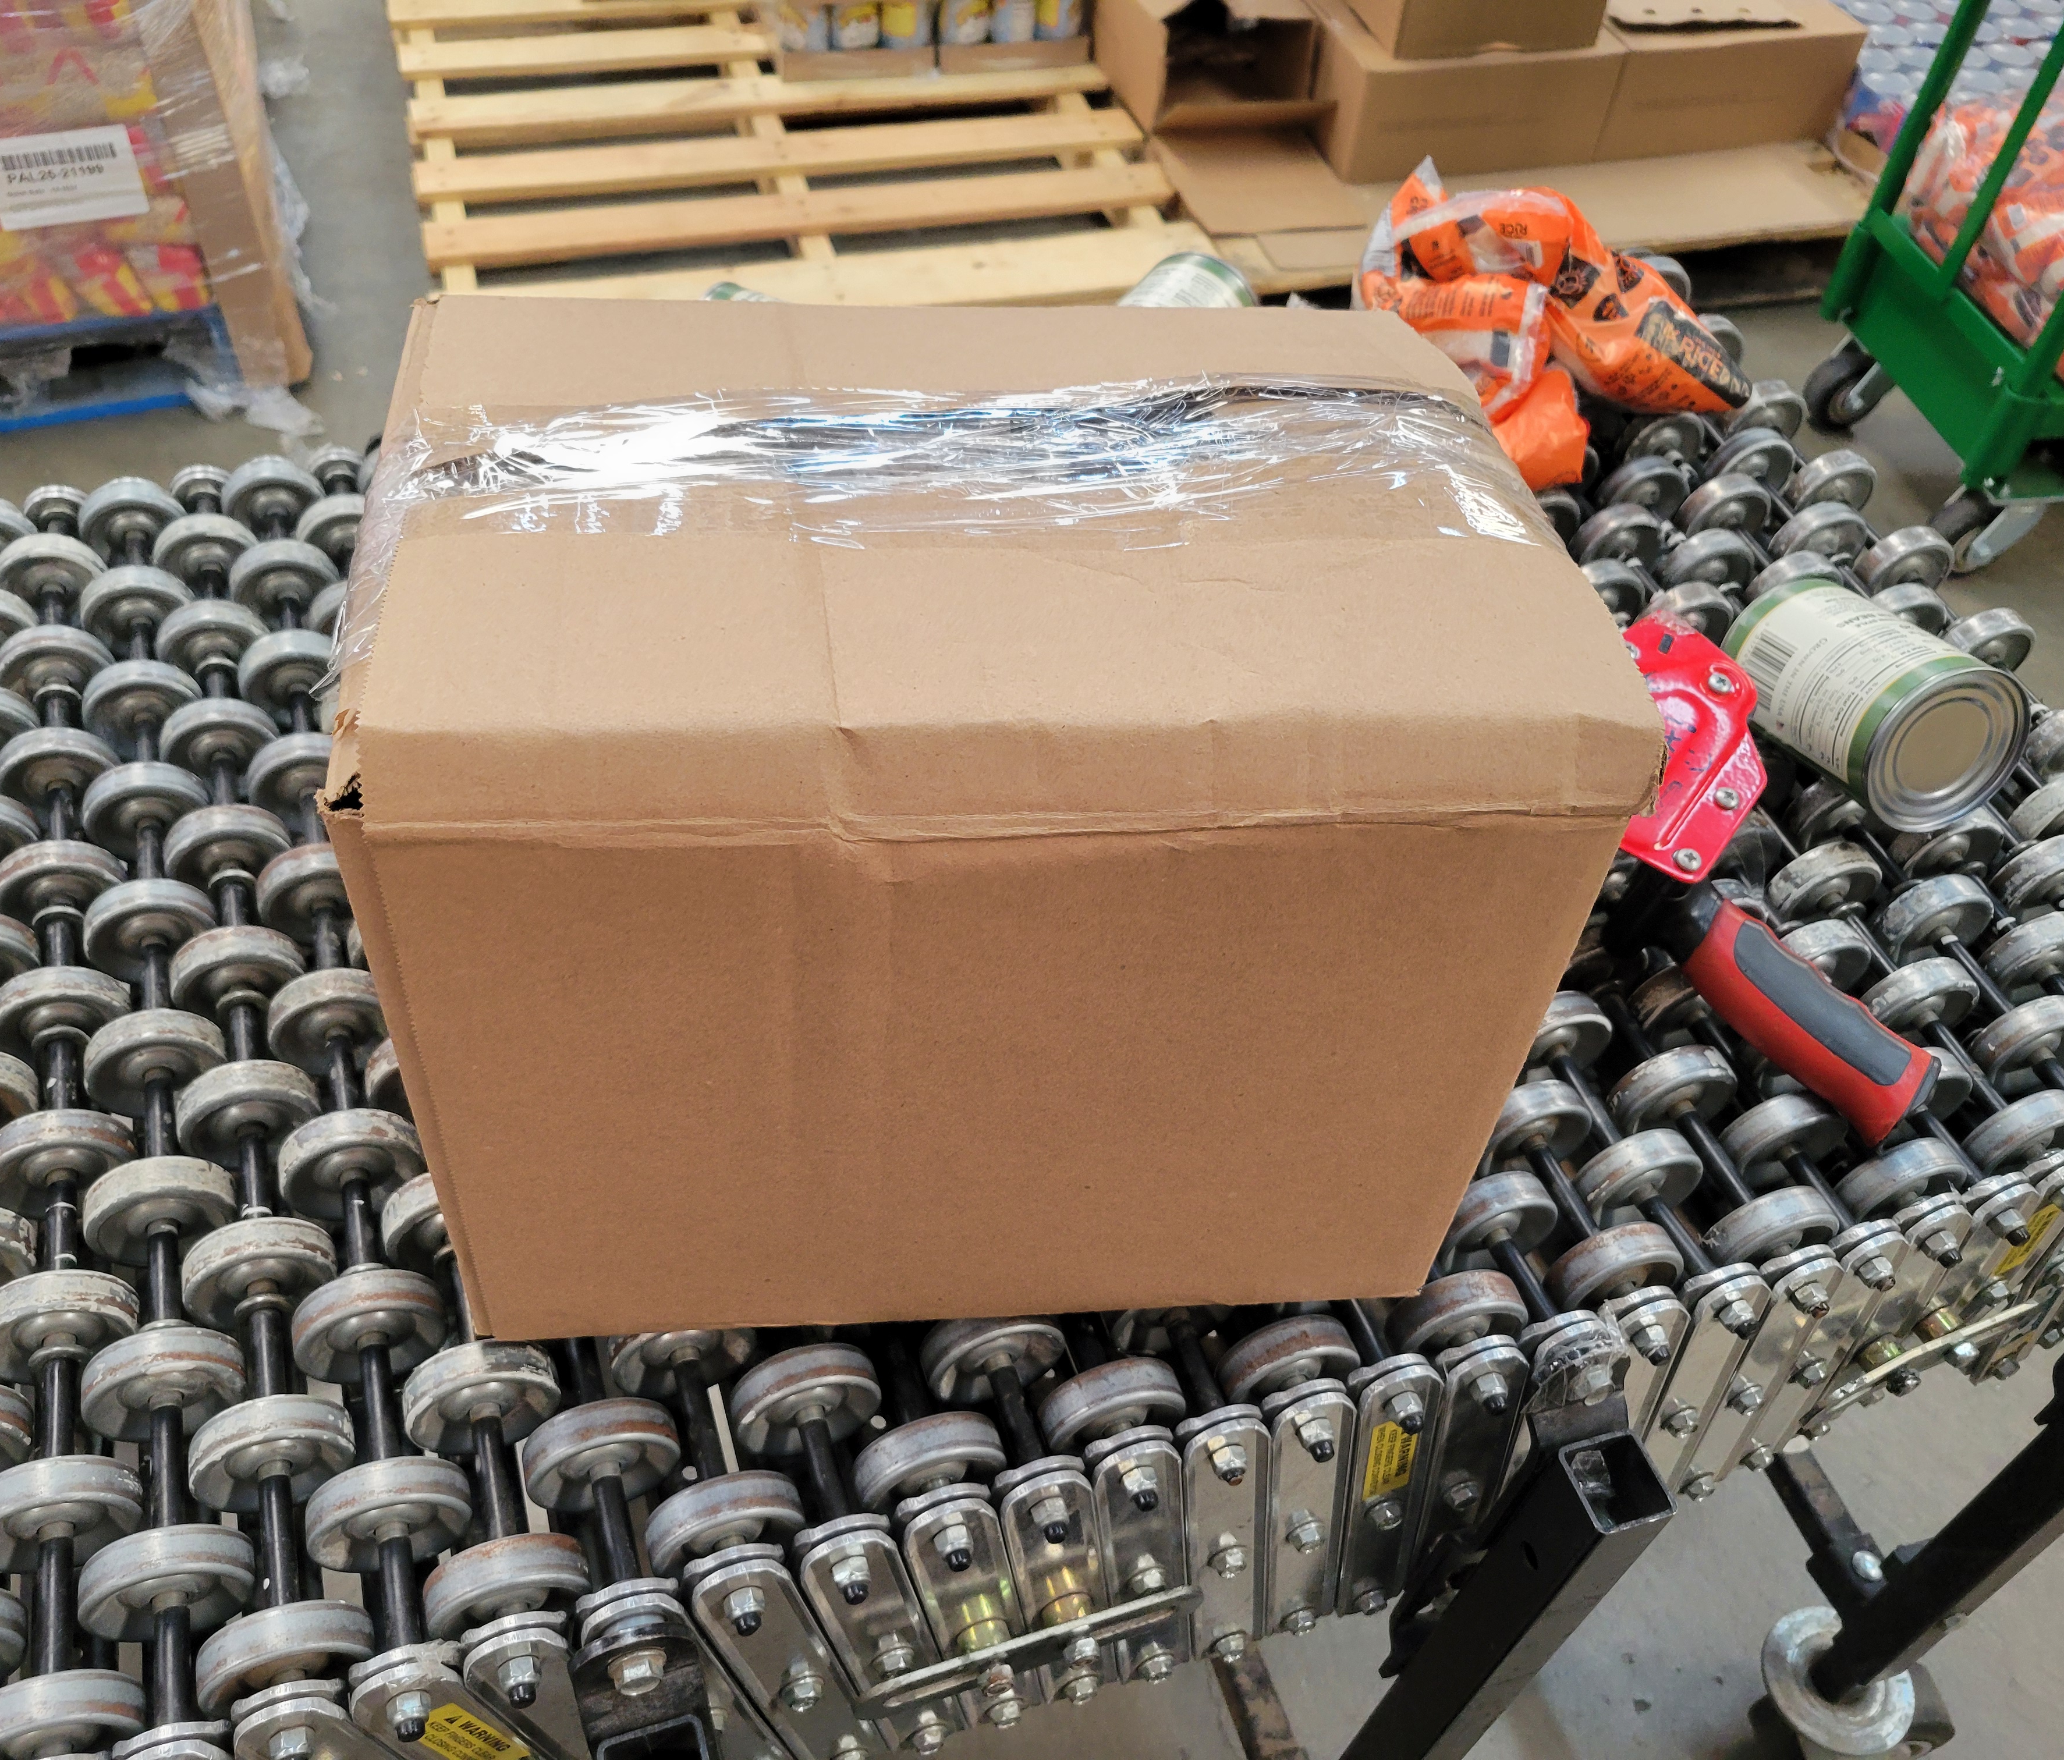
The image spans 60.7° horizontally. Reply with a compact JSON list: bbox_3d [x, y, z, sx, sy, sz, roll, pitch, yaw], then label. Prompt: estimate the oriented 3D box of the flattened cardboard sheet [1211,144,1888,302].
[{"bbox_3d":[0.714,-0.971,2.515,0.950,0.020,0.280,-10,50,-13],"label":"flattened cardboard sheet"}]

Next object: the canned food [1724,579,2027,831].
[{"bbox_3d":[0.374,-0.081,0.792,0.075,0.075,0.114,-6,29,-10],"label":"canned food"}]

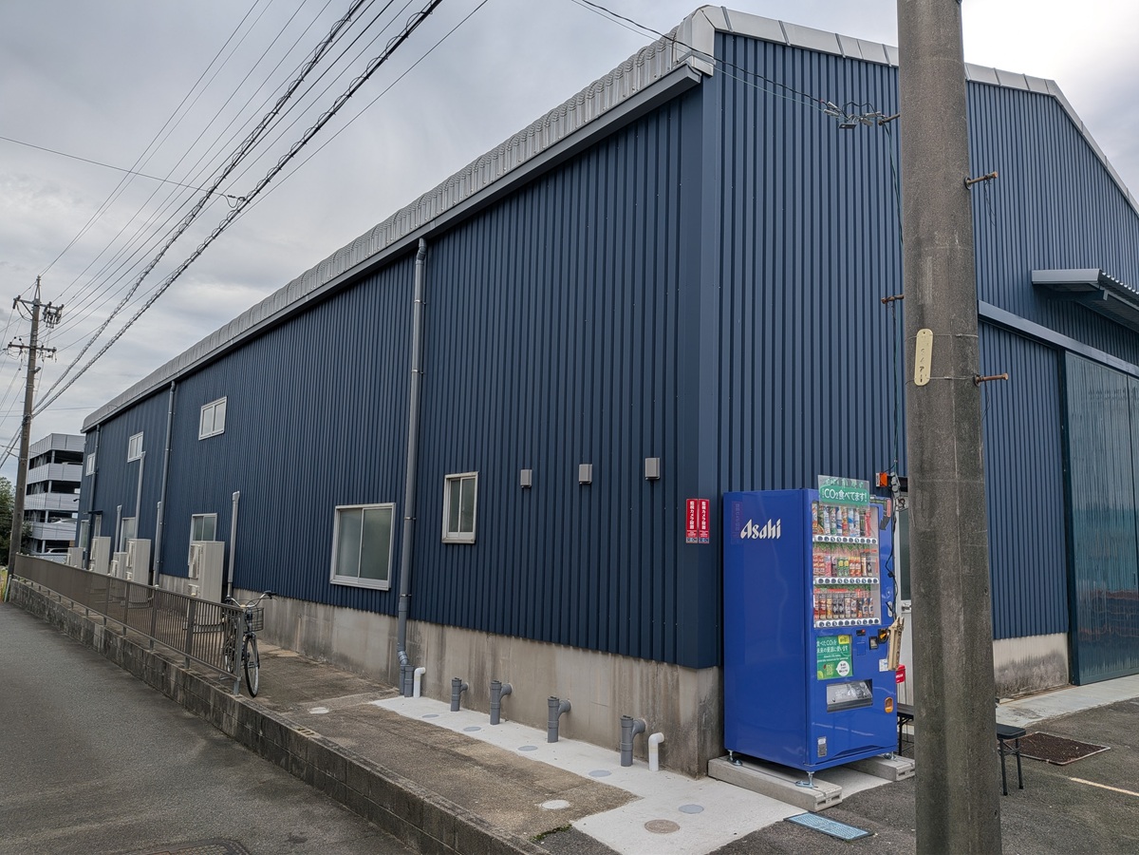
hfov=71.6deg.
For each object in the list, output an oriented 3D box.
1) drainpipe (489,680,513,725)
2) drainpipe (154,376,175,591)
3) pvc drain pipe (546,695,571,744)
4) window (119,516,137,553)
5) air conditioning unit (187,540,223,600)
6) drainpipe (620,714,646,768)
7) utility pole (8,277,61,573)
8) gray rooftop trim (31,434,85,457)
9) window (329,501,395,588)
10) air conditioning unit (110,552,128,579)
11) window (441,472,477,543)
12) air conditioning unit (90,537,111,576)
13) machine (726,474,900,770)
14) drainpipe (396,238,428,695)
[{"bbox_3d":[-0.593,2.381,6.885,0.203,0.361,0.092,8,-11,-39],"label":"drainpipe"},{"bbox_3d":[-9.024,1.403,17.574,0.160,4.950,0.110,8,-10,-39],"label":"drainpipe"},{"bbox_3d":[-0.098,2.346,6.347,0.180,0.340,0.100,8,-10,-39],"label":"pvc drain pipe"},{"bbox_3d":[-11.423,2.829,20.388,0.100,1.000,1.650,8,-10,-39],"label":"window"},{"bbox_3d":[-6.036,2.575,13.123,0.330,1.360,0.890,8,-11,-39],"label":"air conditioning unit"},{"bbox_3d":[0.443,2.235,5.683,0.184,0.346,0.092,8,-11,-39],"label":"drainpipe"},{"bbox_3d":[-19.819,0.194,28.702,1.600,11.600,0.600,8,-11,-39],"label":"utility pole"},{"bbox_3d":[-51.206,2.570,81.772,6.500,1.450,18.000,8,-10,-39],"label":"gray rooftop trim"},{"bbox_3d":[-2.539,1.448,9.656,0.090,0.980,1.660,8,-10,-39],"label":"window"},{"bbox_3d":[-10.424,3.395,18.451,0.330,0.980,0.870,8,-11,-39],"label":"air conditioning unit"},{"bbox_3d":[-1.076,0.817,7.973,0.100,0.706,0.619,8,-11,-39],"label":"window"},{"bbox_3d":[-12.553,3.606,20.983,0.380,1.370,0.900,8,-10,-39],"label":"air conditioning unit"},{"bbox_3d":[1.714,1.372,5.609,1.050,1.800,0.677,8,-11,-39],"label":"machine"},{"bbox_3d":[-1.763,0.385,8.785,0.160,5.060,0.110,8,-10,-39],"label":"drainpipe"}]

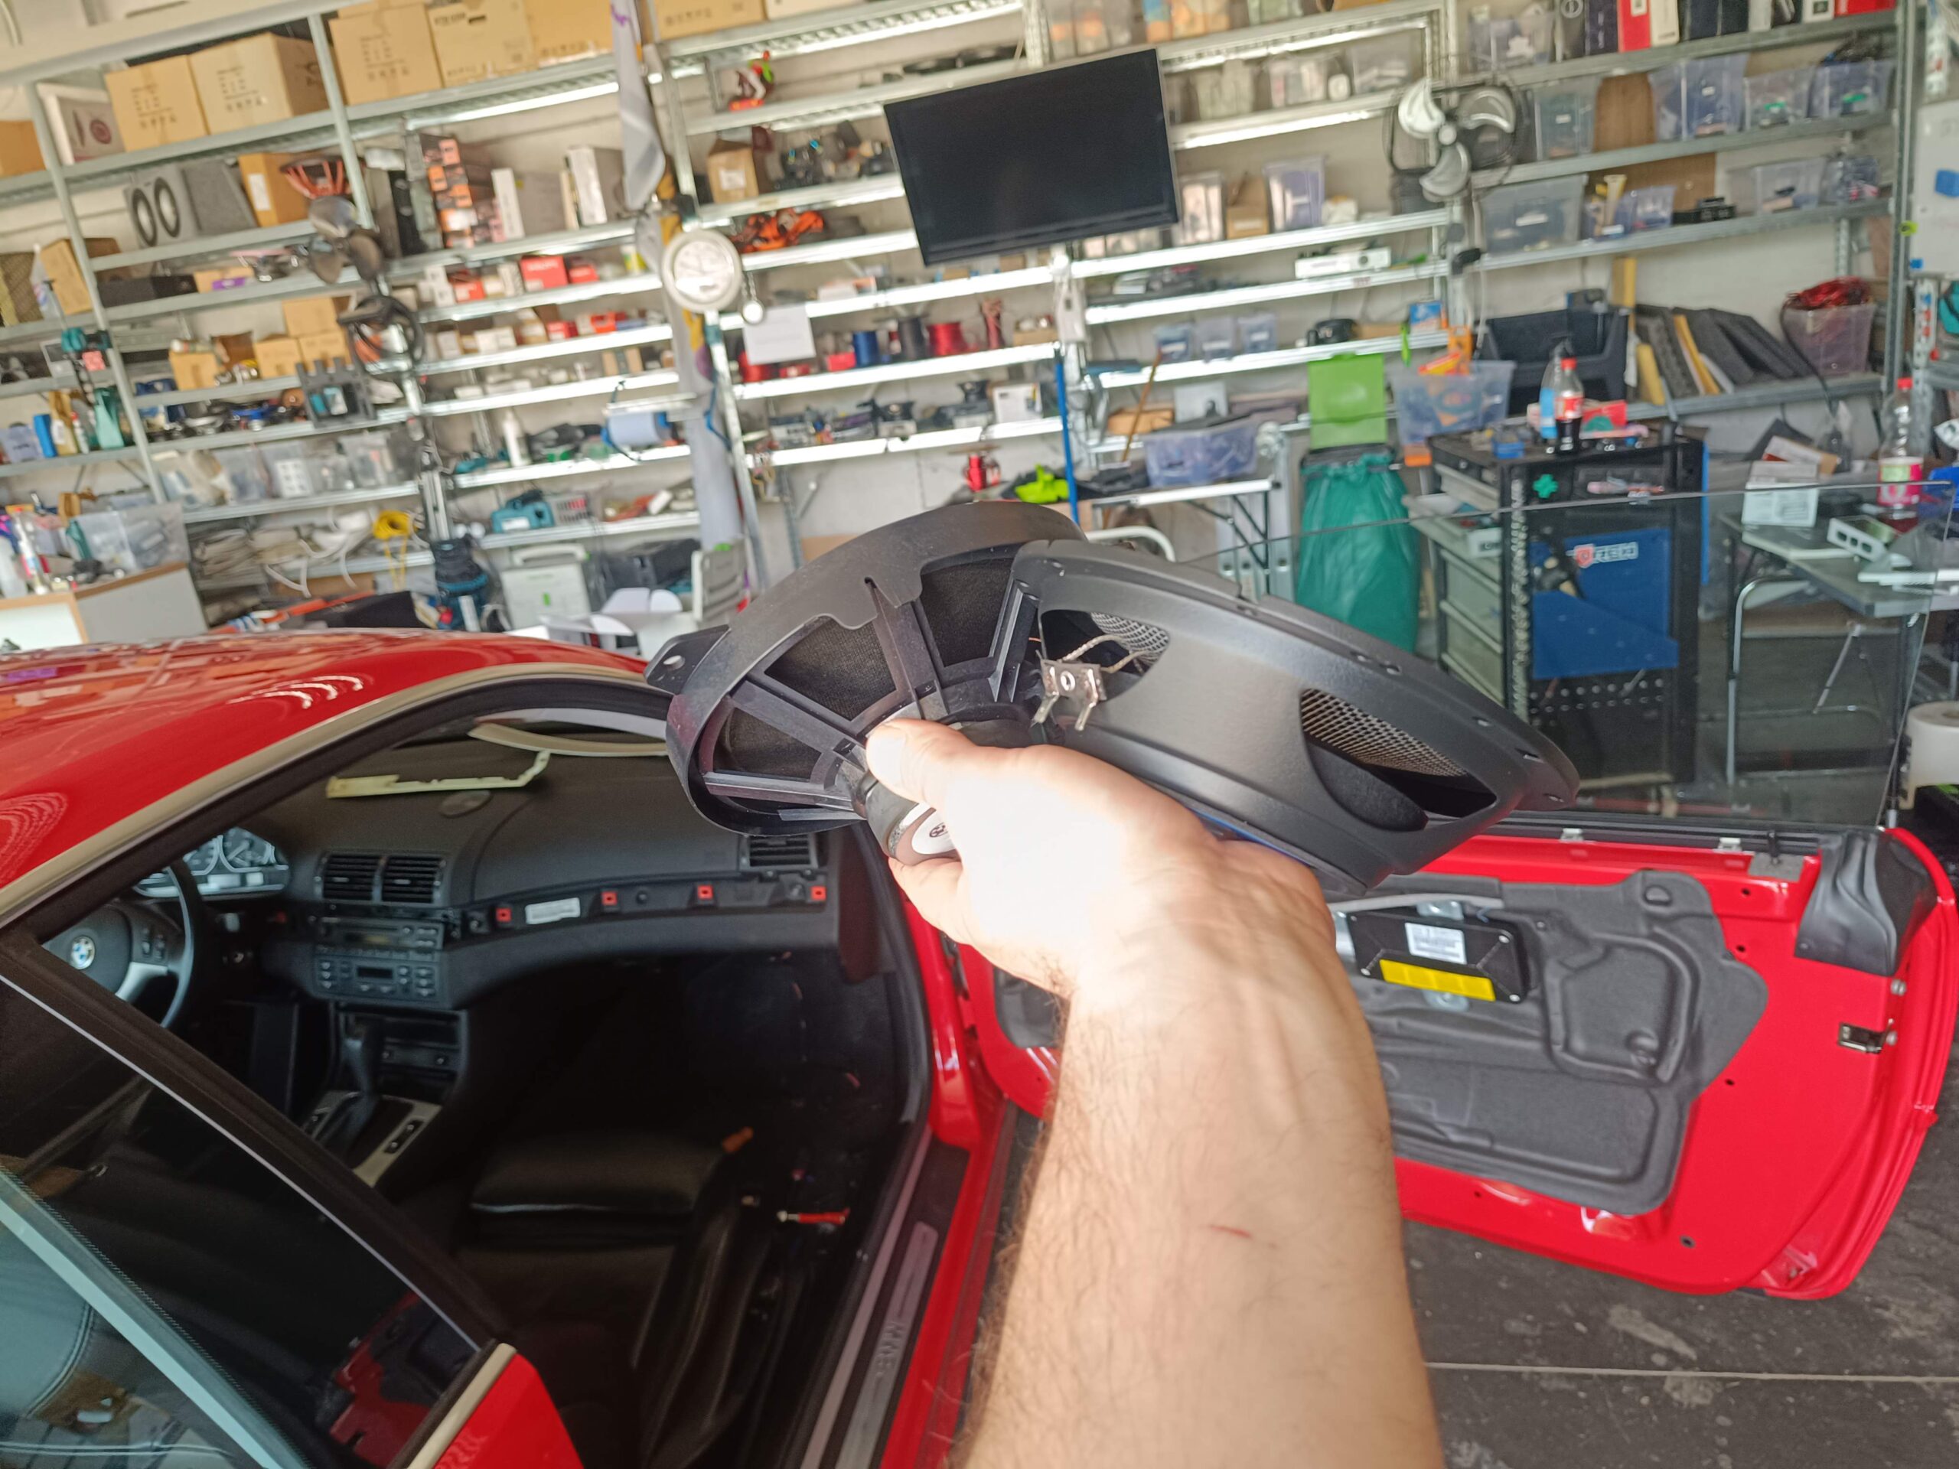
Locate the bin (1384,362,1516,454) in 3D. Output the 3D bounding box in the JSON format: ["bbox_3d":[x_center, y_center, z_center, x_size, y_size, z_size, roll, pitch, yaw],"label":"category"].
[{"bbox_3d":[1.395,-0.975,4.013,0.360,0.200,0.260,-2,18,19],"label":"bin"}]

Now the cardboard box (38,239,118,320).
[{"bbox_3d":[-3.849,-1.963,5.878,0.270,0.296,0.200,5,21,39],"label":"cardboard box"}]

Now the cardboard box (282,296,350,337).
[{"bbox_3d":[-2.411,-1.542,4.995,0.208,0.122,0.140,-4,18,13],"label":"cardboard box"}]

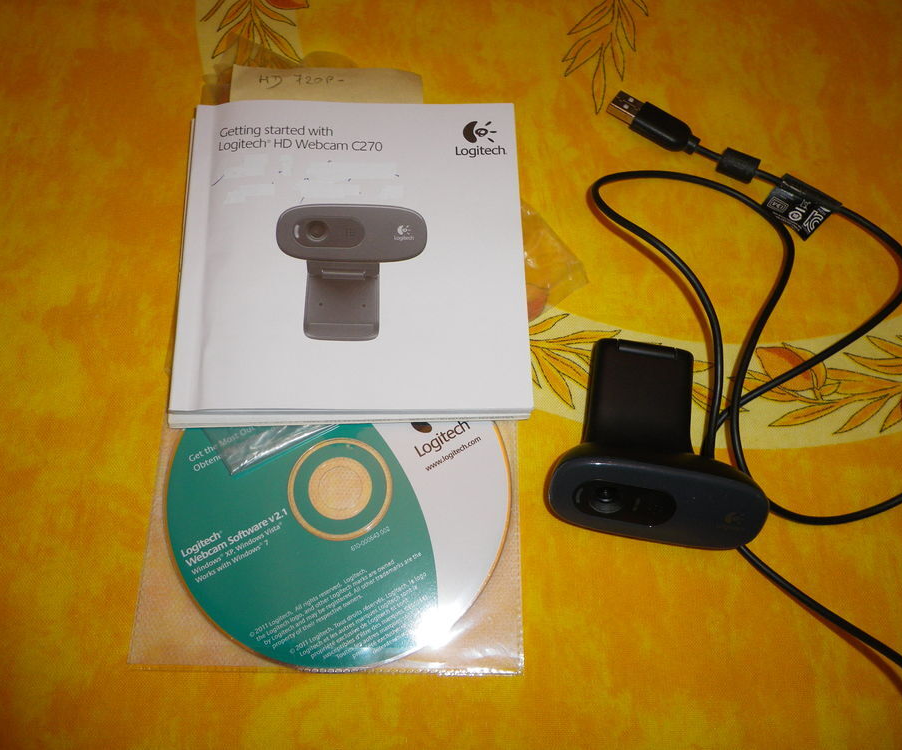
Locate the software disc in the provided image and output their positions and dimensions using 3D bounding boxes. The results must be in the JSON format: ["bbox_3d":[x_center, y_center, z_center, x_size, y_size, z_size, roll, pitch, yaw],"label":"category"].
[{"bbox_3d":[-0.038,0.040,0.282,0.120,0.001,0.120,1,72,-3],"label":"software disc"}]

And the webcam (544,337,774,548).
[{"bbox_3d":[0.072,0.023,0.278,0.073,0.034,0.068,10,71,0],"label":"webcam"}]

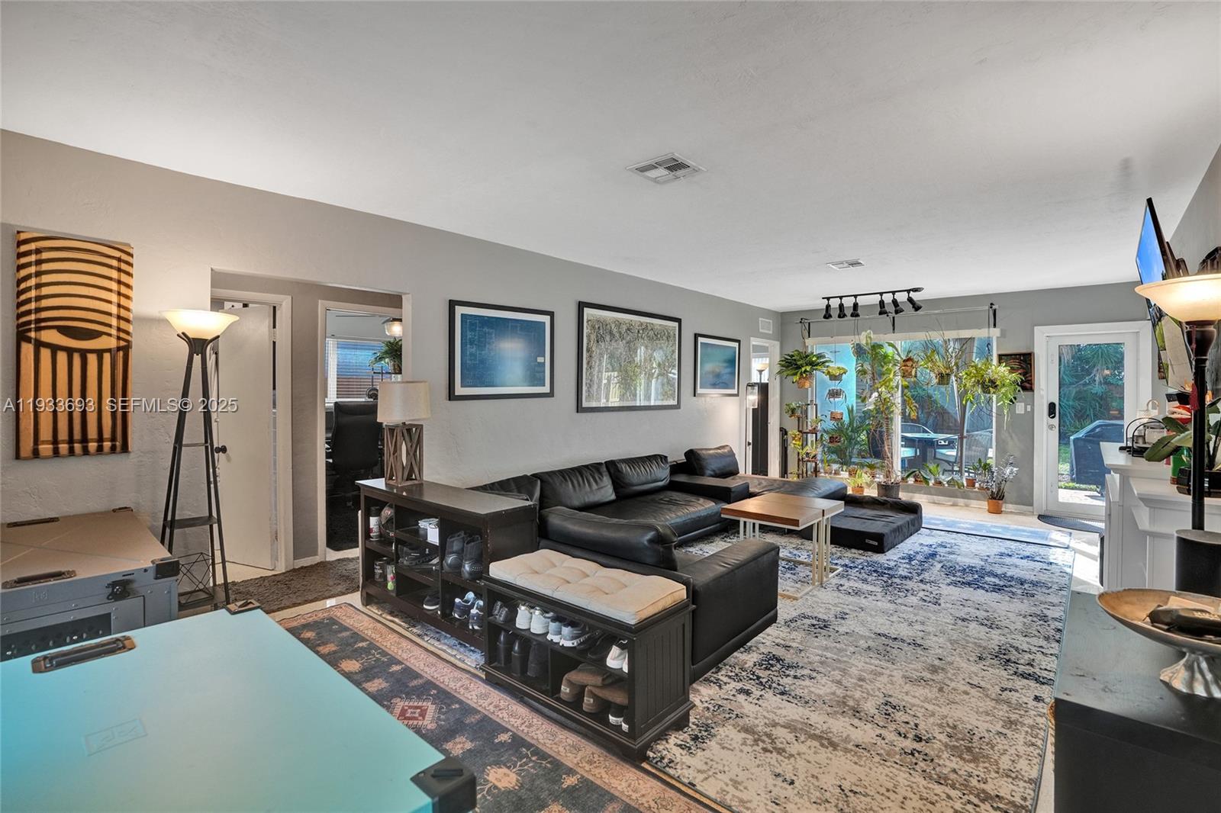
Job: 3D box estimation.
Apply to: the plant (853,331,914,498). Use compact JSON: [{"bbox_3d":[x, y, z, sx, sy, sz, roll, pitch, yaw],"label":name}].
[{"bbox_3d":[3.464,0.130,6.877,0.728,2.169,0.660,1,2,41],"label":"plant"}]

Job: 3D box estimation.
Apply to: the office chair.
[{"bbox_3d":[-3.080,0.563,6.573,0.660,1.223,0.680,-1,2,-35],"label":"office chair"}]

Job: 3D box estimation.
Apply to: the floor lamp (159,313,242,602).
[{"bbox_3d":[-2.091,0.408,2.780,0.420,1.766,0.420,1,2,43],"label":"floor lamp"}]

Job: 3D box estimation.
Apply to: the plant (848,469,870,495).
[{"bbox_3d":[3.160,0.988,6.899,0.290,0.370,0.290,1,2,42],"label":"plant"}]

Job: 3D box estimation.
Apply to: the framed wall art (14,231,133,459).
[{"bbox_3d":[-2.593,-0.284,2.637,0.030,1.053,0.399,1,2,43],"label":"framed wall art"}]

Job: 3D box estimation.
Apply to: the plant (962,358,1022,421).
[{"bbox_3d":[4.252,-0.191,6.046,0.643,0.701,0.600,1,2,41],"label":"plant"}]

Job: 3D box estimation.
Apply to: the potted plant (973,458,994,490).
[{"bbox_3d":[4.376,0.791,6.365,0.223,0.375,0.200,1,2,41],"label":"potted plant"}]

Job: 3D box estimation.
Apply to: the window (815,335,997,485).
[{"bbox_3d":[3.648,-0.008,6.981,2.159,1.711,0.130,1,2,42],"label":"window"}]

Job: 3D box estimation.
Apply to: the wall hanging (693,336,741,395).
[{"bbox_3d":[1.353,-0.486,6.696,0.035,0.735,1.062,1,2,42],"label":"wall hanging"}]

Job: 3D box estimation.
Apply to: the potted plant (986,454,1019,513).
[{"bbox_3d":[4.416,0.870,6.110,0.365,0.666,0.340,1,2,41],"label":"potted plant"}]

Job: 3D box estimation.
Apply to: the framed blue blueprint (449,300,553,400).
[{"bbox_3d":[-0.818,-0.426,4.297,0.035,0.733,1.012,1,2,42],"label":"framed blue blueprint"}]

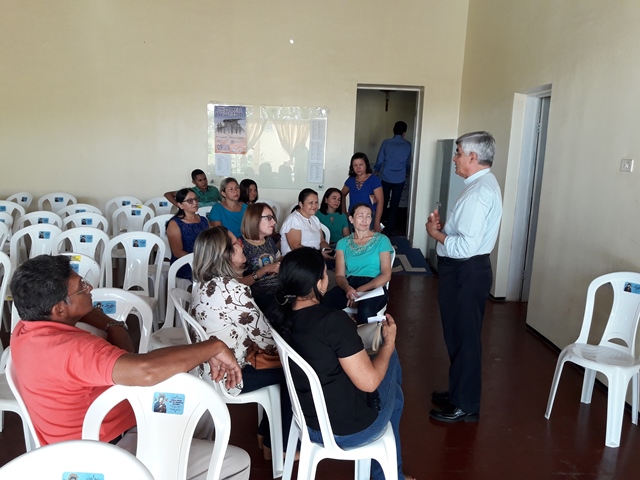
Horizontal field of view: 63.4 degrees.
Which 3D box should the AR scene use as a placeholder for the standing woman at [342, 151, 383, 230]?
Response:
[{"bbox_3d":[0.398,-0.163,5.515,0.480,1.530,0.300,5,10,15],"label":"standing woman"}]

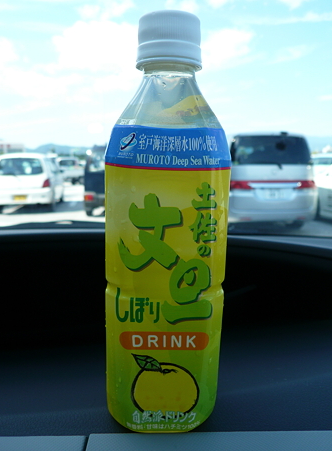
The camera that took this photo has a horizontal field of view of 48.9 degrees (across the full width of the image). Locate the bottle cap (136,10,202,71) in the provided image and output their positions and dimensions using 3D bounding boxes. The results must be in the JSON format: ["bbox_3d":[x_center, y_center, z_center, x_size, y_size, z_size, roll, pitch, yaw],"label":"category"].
[{"bbox_3d":[0.002,-0.090,0.178,0.031,0.022,0.031,1,15,0],"label":"bottle cap"}]

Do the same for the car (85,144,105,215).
[{"bbox_3d":[-1.393,-1.311,10.233,1.500,1.710,3.420,-1,11,-8],"label":"car"}]

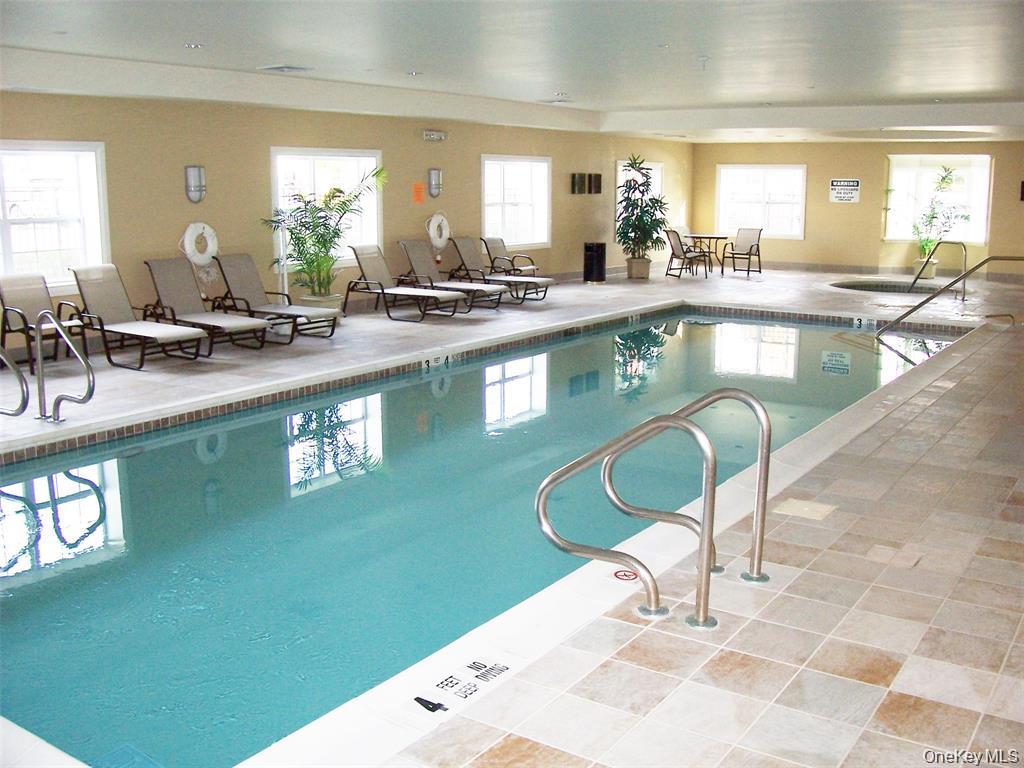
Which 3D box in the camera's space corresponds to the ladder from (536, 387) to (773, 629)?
[{"bbox_3d":[0.610,0.449,4.268,0.836,0.826,0.663,8,13,34],"label":"ladder"}]

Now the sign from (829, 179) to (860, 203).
[{"bbox_3d":[6.666,-3.856,20.128,0.610,0.460,0.020,7,13,34],"label":"sign"}]

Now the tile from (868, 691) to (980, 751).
[{"bbox_3d":[1.291,1.062,3.150,0.300,0.010,0.300,7,13,34],"label":"tile"}]

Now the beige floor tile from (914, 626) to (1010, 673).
[{"bbox_3d":[1.660,0.983,3.699,0.300,0.010,0.300,7,13,34],"label":"beige floor tile"}]

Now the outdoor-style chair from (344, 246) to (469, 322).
[{"bbox_3d":[-1.426,-1.346,13.237,1.620,0.920,0.710,7,13,34],"label":"outdoor-style chair"}]

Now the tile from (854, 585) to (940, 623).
[{"bbox_3d":[1.602,0.913,4.154,0.300,0.010,0.300,7,13,34],"label":"tile"}]

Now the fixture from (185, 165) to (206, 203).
[{"bbox_3d":[-3.555,-2.252,11.337,0.122,0.408,0.235,8,13,34],"label":"fixture"}]

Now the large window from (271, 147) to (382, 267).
[{"bbox_3d":[-2.372,-2.309,13.208,0.122,1.550,1.988,8,13,34],"label":"large window"}]

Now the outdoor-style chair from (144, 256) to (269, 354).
[{"bbox_3d":[-3.280,-0.836,10.854,1.330,0.950,0.690,5,12,27],"label":"outdoor-style chair"}]

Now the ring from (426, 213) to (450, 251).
[{"bbox_3d":[-1.105,-2.325,15.335,0.110,0.550,0.540,7,13,34],"label":"ring"}]

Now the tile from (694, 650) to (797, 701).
[{"bbox_3d":[0.825,1.032,3.560,0.300,0.010,0.300,7,13,34],"label":"tile"}]

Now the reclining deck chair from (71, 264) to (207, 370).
[{"bbox_3d":[-3.750,-0.696,10.076,1.580,0.920,0.700,7,13,34],"label":"reclining deck chair"}]

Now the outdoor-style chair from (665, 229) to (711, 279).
[{"bbox_3d":[3.363,-2.486,19.205,0.693,0.897,0.612,-4,12,-19],"label":"outdoor-style chair"}]

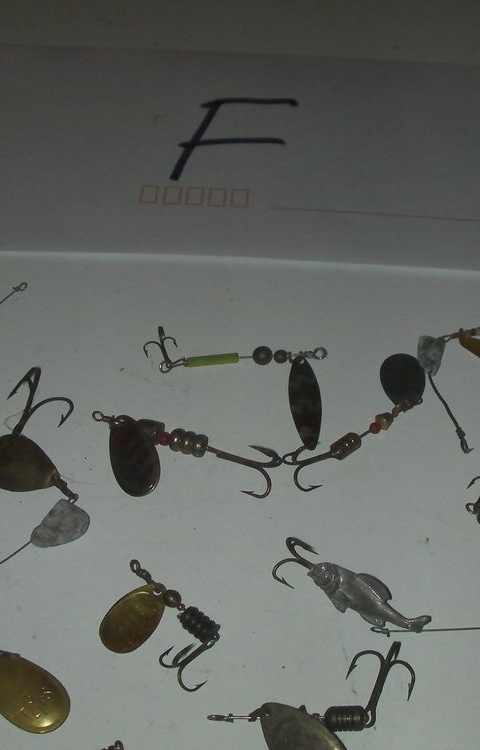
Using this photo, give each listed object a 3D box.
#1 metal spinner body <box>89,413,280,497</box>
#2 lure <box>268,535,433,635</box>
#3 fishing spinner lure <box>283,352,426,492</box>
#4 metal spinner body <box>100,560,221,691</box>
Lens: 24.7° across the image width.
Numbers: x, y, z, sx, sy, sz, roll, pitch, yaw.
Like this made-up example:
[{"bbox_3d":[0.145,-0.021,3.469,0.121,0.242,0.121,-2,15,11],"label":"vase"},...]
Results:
[{"bbox_3d":[-0.019,0.024,0.300,0.056,0.011,0.022,16,53,11],"label":"metal spinner body"},{"bbox_3d":[0.029,0.053,0.278,0.042,0.009,0.012,23,55,16],"label":"lure"},{"bbox_3d":[0.034,0.012,0.311,0.058,0.012,0.018,-38,61,-27],"label":"fishing spinner lure"},{"bbox_3d":[-0.018,0.060,0.272,0.032,0.010,0.025,20,54,15],"label":"metal spinner body"}]

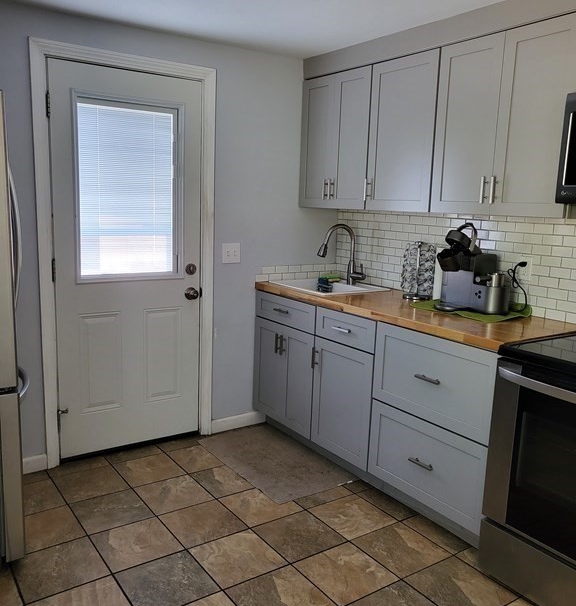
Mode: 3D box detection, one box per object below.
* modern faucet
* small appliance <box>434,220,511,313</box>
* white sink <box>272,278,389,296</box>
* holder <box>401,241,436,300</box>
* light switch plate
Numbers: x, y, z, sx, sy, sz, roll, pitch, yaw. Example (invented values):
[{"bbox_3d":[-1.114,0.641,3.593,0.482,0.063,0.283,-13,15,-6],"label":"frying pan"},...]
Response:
[{"bbox_3d":[0.324,-0.283,3.488,0.298,0.379,0.162,-5,12,-35],"label":"modern faucet"},{"bbox_3d":[0.898,-0.178,2.857,0.286,0.424,0.384,-6,12,-39],"label":"small appliance"},{"bbox_3d":[0.244,-0.011,3.553,0.515,0.197,0.561,-5,12,-35],"label":"white sink"},{"bbox_3d":[0.719,-0.179,3.165,0.184,0.315,0.184,2,10,0],"label":"holder"},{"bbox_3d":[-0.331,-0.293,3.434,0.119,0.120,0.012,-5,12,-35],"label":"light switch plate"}]

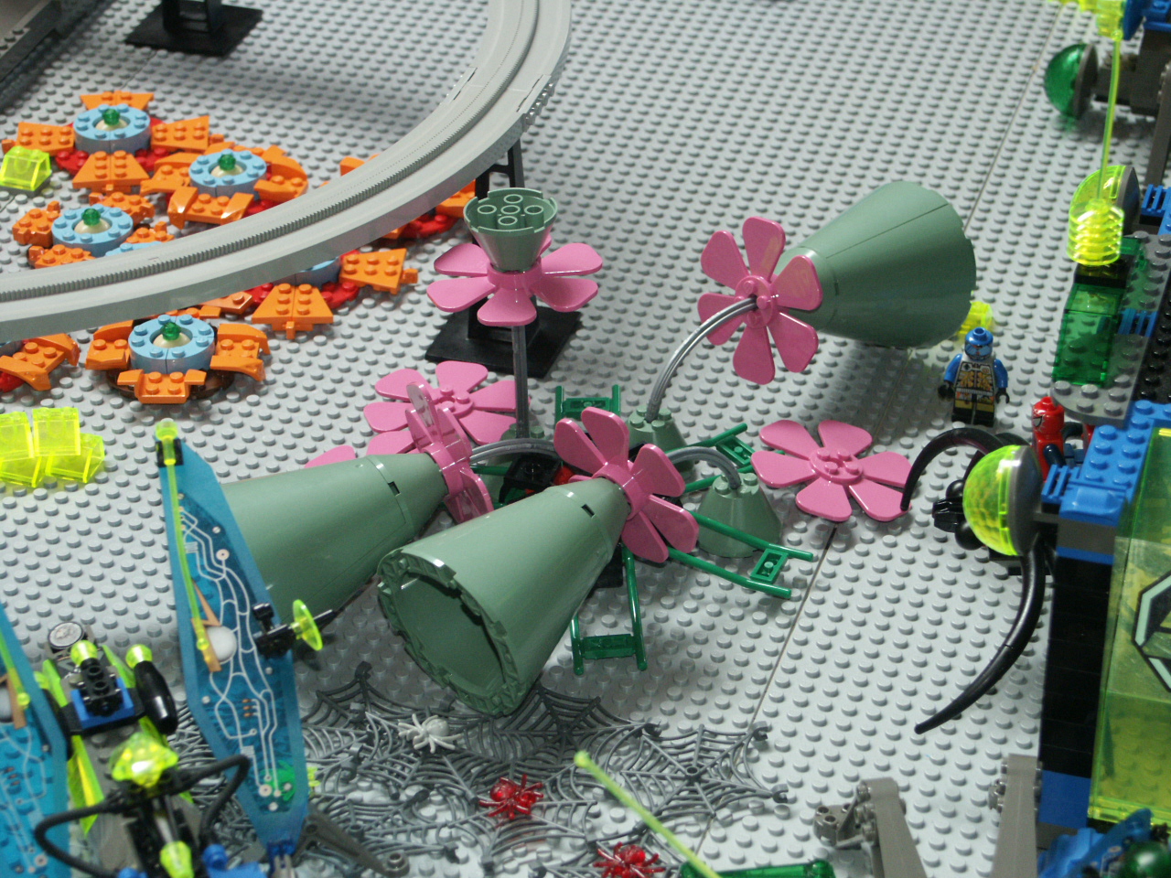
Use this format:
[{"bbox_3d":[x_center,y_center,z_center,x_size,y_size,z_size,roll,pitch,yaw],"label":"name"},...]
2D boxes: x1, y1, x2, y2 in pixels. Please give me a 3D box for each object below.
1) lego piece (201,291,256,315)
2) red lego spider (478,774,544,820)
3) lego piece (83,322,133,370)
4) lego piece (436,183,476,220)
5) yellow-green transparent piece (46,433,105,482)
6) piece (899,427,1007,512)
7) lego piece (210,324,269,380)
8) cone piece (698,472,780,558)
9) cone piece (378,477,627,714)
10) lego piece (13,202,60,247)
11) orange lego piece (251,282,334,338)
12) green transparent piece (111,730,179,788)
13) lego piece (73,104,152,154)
[{"bbox_3d":[-0.143,-0.056,1.180,0.025,0.005,0.018,9,34,15],"label":"lego piece"},{"bbox_3d":[-0.023,0.109,0.914,0.017,0.007,0.020,11,35,18],"label":"red lego spider"},{"bbox_3d":[-0.179,-0.034,1.129,0.018,0.009,0.029,0,33,1],"label":"lego piece"},{"bbox_3d":[-0.052,-0.099,1.250,0.021,0.012,0.031,0,33,0],"label":"lego piece"},{"bbox_3d":[-0.186,0.006,1.092,0.016,0.011,0.016,9,34,15],"label":"yellow-green transparent piece"},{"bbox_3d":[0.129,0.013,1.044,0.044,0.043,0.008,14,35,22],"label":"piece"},{"bbox_3d":[-0.131,-0.032,1.146,0.020,0.010,0.032,-1,33,0],"label":"lego piece"},{"bbox_3d":[0.052,0.023,1.043,0.032,0.021,0.032,-1,33,0],"label":"cone piece"},{"bbox_3d":[-0.016,0.040,0.962,0.064,0.064,0.077,25,51,34],"label":"cone piece"},{"bbox_3d":[-0.224,-0.087,1.237,0.017,0.008,0.022,12,35,19],"label":"lego piece"},{"bbox_3d":[-0.114,-0.051,1.181,0.032,0.008,0.026,-1,33,0],"label":"orange lego piece"},{"bbox_3d":[-0.128,0.093,0.872,0.021,0.014,0.017,-12,34,-17],"label":"green transparent piece"},{"bbox_3d":[-0.203,-0.132,1.297,0.032,0.011,0.032,0,33,0],"label":"lego piece"}]

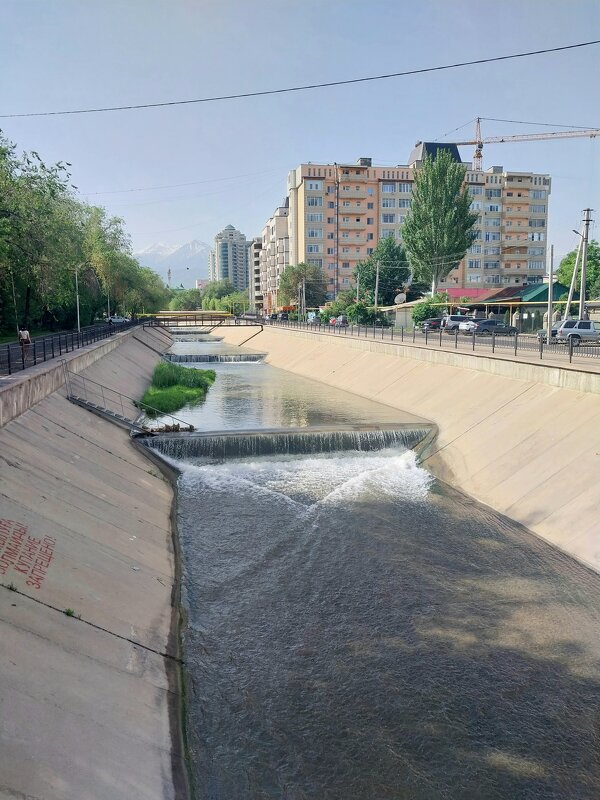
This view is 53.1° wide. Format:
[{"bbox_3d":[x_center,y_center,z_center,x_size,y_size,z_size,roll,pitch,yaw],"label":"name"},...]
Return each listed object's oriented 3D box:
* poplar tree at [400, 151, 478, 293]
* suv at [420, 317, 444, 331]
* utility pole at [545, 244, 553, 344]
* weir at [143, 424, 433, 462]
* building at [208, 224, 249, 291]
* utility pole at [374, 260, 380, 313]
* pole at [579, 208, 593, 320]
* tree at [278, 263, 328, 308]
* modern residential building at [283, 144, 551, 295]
[{"bbox_3d":[18.233,-20.923,79.010,9.800,22.600,9.800,-1,7,0],"label":"poplar tree"},{"bbox_3d":[14.974,-7.924,63.741,4.600,1.540,1.850,-6,9,-35],"label":"suv"},{"bbox_3d":[17.173,-7.150,41.058,0.270,6.720,0.270,-2,8,-12],"label":"utility pole"},{"bbox_3d":[-0.657,2.371,30.150,14.600,1.600,1.900,-1,7,-4],"label":"weir"},{"bbox_3d":[-59.789,-110.236,509.963,29.000,70.000,28.000,-2,8,-12],"label":"building"},{"bbox_3d":[10.023,-13.513,77.932,0.320,8.700,0.320,-2,8,-12],"label":"utility pole"},{"bbox_3d":[20.433,-8.807,42.969,0.650,9.500,0.400,-2,8,-12],"label":"pole"},{"bbox_3d":[0.390,-17.626,100.572,8.000,10.300,8.000,-1,7,0],"label":"tree"},{"bbox_3d":[25.607,-35.260,132.470,56.000,36.600,15.500,-3,8,-16],"label":"modern residential building"}]

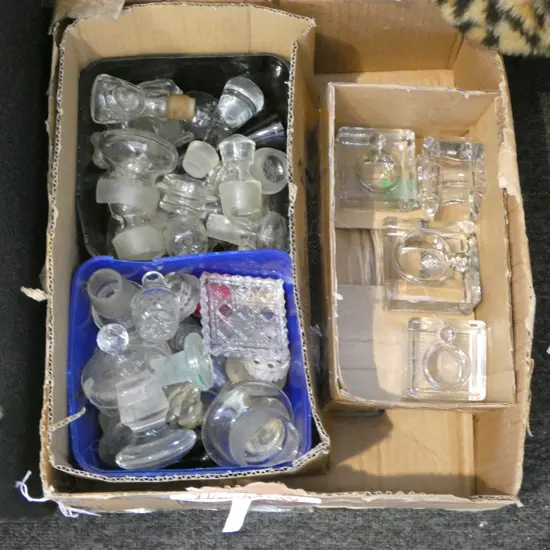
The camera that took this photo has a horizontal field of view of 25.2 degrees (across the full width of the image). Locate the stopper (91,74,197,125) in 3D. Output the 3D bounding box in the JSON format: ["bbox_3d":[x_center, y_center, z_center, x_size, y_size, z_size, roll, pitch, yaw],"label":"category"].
[{"bbox_3d":[-0.104,-0.138,0.975,0.083,0.028,0.038,5,78,-3],"label":"stopper"}]

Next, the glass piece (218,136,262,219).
[{"bbox_3d":[-0.027,-0.075,0.950,0.034,0.034,0.063,-3,106,-2],"label":"glass piece"}]

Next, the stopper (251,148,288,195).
[{"bbox_3d":[-0.005,-0.082,0.978,0.036,0.042,0.036,2,84,-17],"label":"stopper"}]

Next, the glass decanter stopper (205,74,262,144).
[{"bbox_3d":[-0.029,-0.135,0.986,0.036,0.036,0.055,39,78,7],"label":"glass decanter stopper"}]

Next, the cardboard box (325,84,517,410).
[{"bbox_3d":[0.109,-0.014,0.977,0.133,0.100,0.246,0,78,-1],"label":"cardboard box"}]

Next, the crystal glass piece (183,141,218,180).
[{"bbox_3d":[-0.058,-0.090,0.963,0.029,0.034,0.029,-51,40,-10],"label":"crystal glass piece"}]

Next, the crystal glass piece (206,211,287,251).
[{"bbox_3d":[-0.021,-0.034,0.954,0.066,0.031,0.031,10,78,-5],"label":"crystal glass piece"}]

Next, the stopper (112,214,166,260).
[{"bbox_3d":[-0.106,-0.028,0.957,0.041,0.041,0.045,-7,78,-2],"label":"stopper"}]

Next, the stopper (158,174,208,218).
[{"bbox_3d":[-0.070,-0.062,0.965,0.048,0.034,0.034,15,78,-6],"label":"stopper"}]

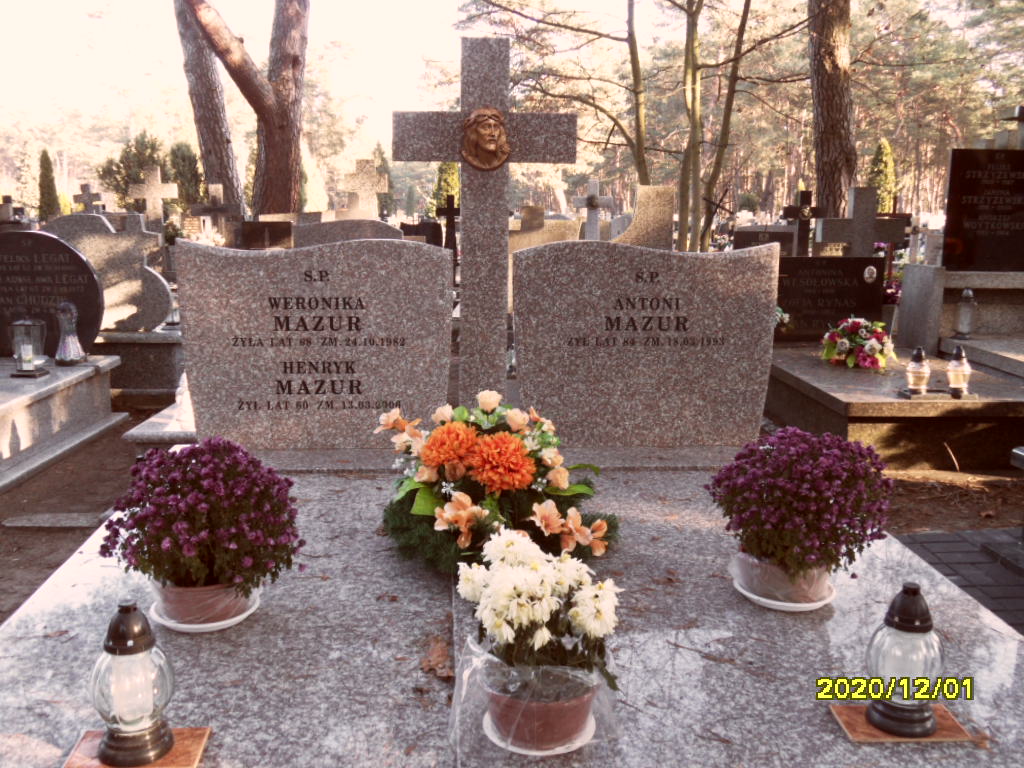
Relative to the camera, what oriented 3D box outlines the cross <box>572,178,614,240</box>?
[{"bbox_3d":[0.942,-1.843,11.106,0.470,1.100,0.150,0,11,-4],"label":"cross"}]

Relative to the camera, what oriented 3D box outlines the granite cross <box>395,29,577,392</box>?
[{"bbox_3d":[-0.083,-0.411,2.898,0.545,1.220,0.110,0,11,-4],"label":"granite cross"}]

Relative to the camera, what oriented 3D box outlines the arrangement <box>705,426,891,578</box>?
[{"bbox_3d":[0.612,0.239,2.017,0.380,0.300,0.360,0,11,-4],"label":"arrangement"}]

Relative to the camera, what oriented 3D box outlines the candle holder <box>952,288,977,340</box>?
[{"bbox_3d":[2.889,-0.447,6.009,0.140,0.320,0.130,0,11,-4],"label":"candle holder"}]

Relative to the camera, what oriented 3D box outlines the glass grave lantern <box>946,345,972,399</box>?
[{"bbox_3d":[2.255,-0.063,4.744,0.117,0.247,0.117,0,11,-4],"label":"glass grave lantern"}]

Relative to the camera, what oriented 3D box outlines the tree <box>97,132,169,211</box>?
[{"bbox_3d":[-6.375,-3.081,16.226,1.250,2.350,1.200,0,11,-4],"label":"tree"}]

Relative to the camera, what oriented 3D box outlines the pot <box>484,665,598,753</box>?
[{"bbox_3d":[0.049,0.519,1.551,0.185,0.086,0.185,1,11,0],"label":"pot"}]

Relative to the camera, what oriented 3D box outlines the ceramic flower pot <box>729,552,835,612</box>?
[{"bbox_3d":[0.585,0.396,2.037,0.225,0.100,0.225,1,11,0],"label":"ceramic flower pot"}]

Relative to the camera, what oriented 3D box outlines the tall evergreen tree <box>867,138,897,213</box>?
[{"bbox_3d":[7.014,-3.423,18.241,0.600,2.500,0.600,0,11,-4],"label":"tall evergreen tree"}]

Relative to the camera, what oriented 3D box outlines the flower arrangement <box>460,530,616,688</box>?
[{"bbox_3d":[0.046,0.358,1.467,0.245,0.250,0.230,0,11,-4],"label":"flower arrangement"}]

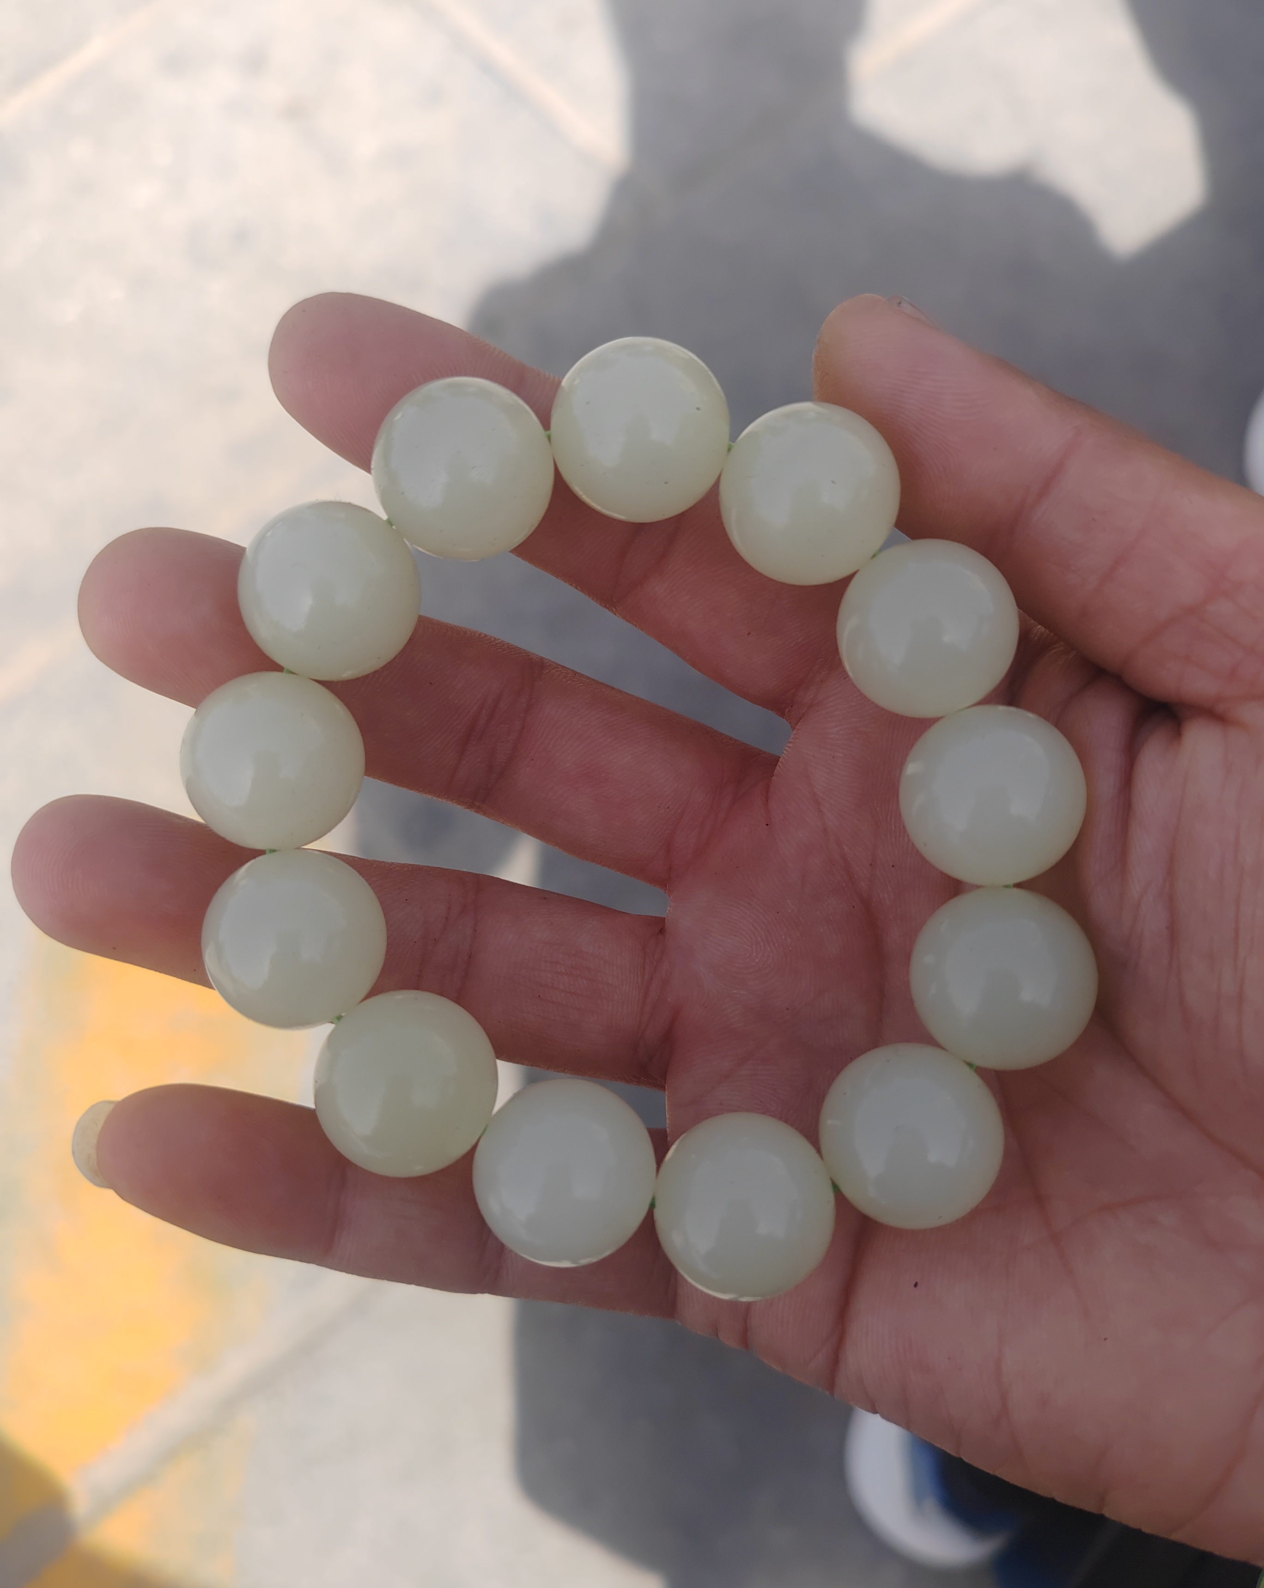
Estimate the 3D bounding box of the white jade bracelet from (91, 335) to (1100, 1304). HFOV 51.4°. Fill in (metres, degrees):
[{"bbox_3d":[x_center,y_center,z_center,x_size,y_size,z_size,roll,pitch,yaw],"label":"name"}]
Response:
[{"bbox_3d":[0.000,0.003,0.139,0.096,0.021,0.101,0,88,0],"label":"white jade bracelet"}]

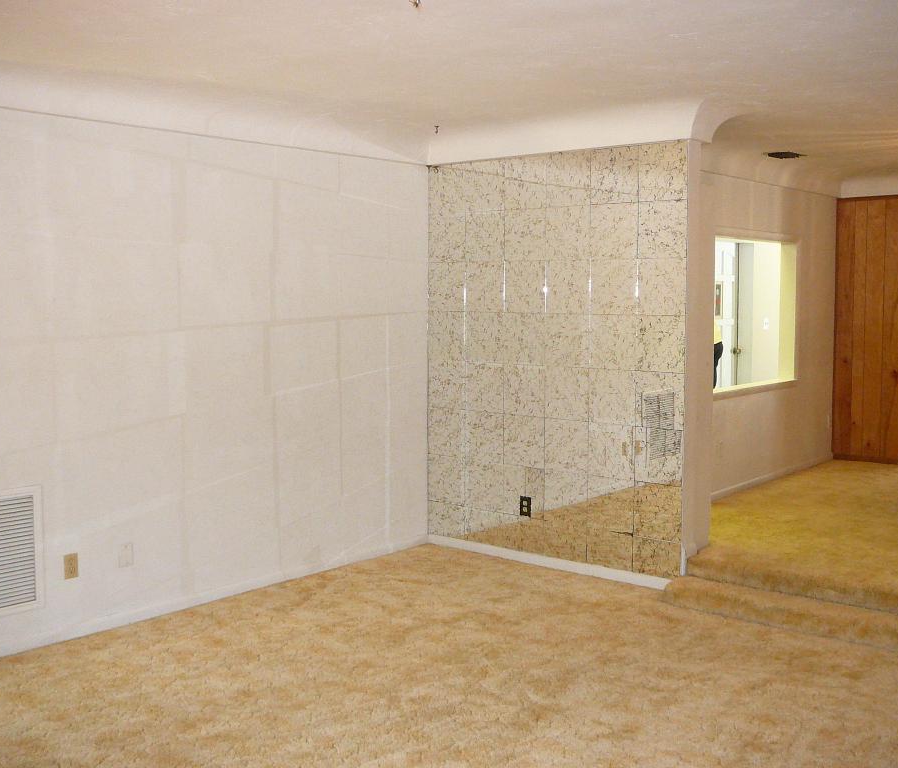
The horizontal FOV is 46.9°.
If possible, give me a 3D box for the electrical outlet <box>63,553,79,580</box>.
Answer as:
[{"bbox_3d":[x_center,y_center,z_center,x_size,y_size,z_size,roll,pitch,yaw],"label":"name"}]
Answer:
[{"bbox_3d":[-1.763,0.856,4.844,0.009,0.115,0.072,4,6,41],"label":"electrical outlet"}]

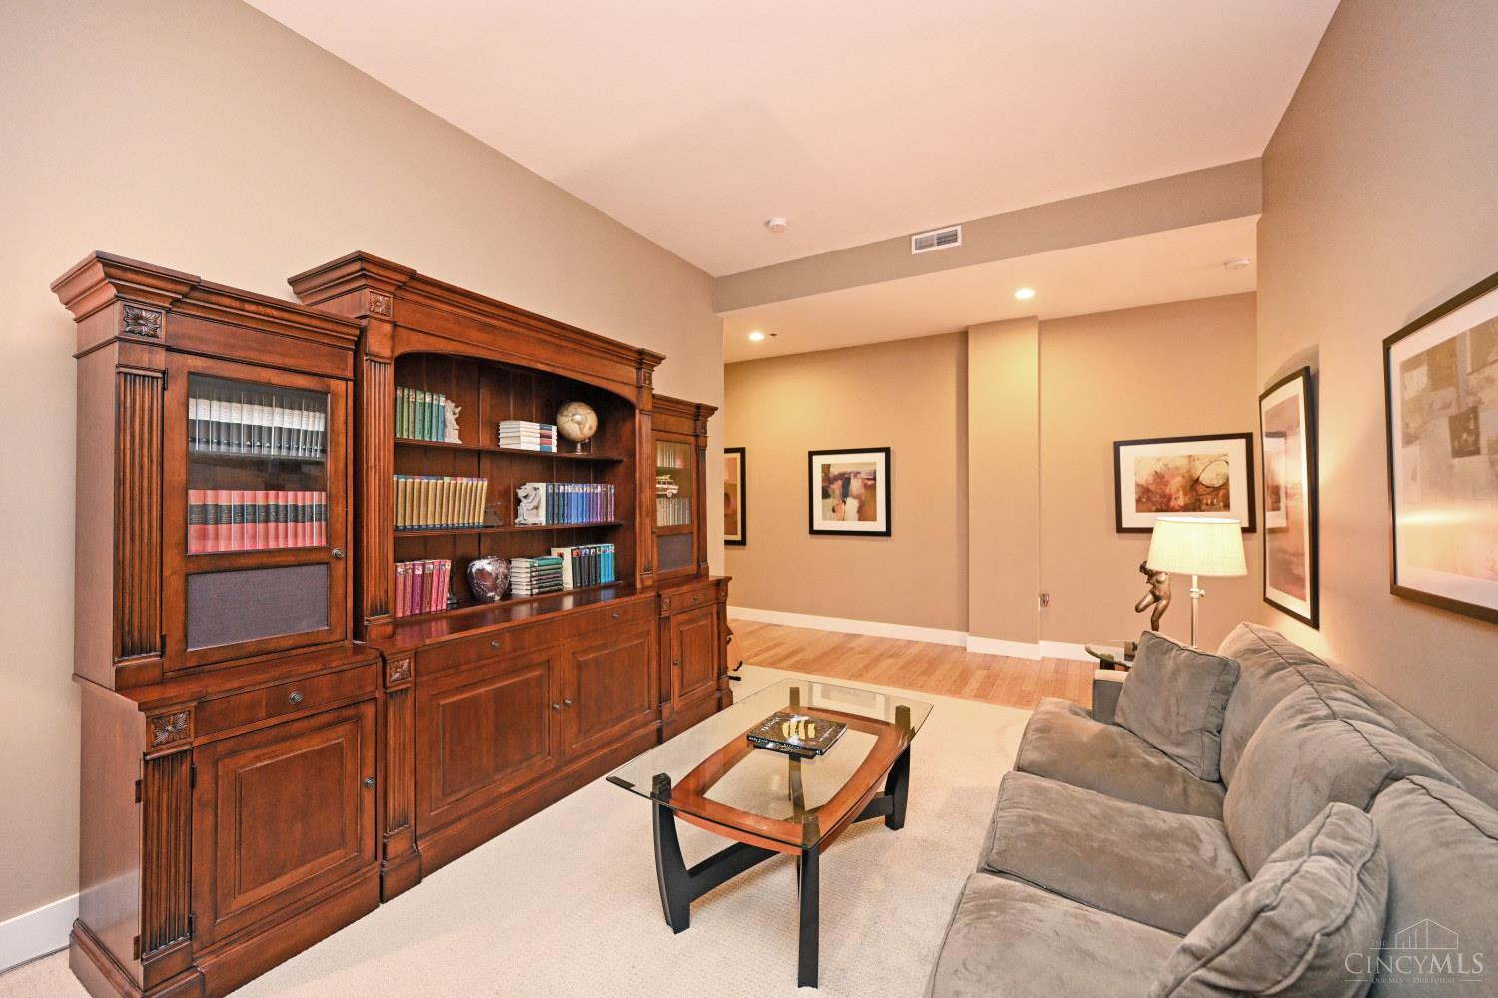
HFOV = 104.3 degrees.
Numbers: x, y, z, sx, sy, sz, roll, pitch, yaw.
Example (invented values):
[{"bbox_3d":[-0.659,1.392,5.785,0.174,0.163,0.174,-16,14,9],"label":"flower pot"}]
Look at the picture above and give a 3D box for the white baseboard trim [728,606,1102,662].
[{"bbox_3d":[1.357,1.281,5.544,3.780,0.142,0.120,0,0,30],"label":"white baseboard trim"}]

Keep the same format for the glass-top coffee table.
[{"bbox_3d":[0.175,1.103,2.099,0.716,0.494,1.195,0,0,30],"label":"glass-top coffee table"}]

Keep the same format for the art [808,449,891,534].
[{"bbox_3d":[0.981,-0.064,5.769,0.851,0.853,0.030,0,0,30],"label":"art"}]

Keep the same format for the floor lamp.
[{"bbox_3d":[2.163,0.429,2.821,0.385,0.661,0.385,0,0,30],"label":"floor lamp"}]

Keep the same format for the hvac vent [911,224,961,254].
[{"bbox_3d":[1.266,-1.756,3.946,0.327,0.138,0.025,0,0,30],"label":"hvac vent"}]

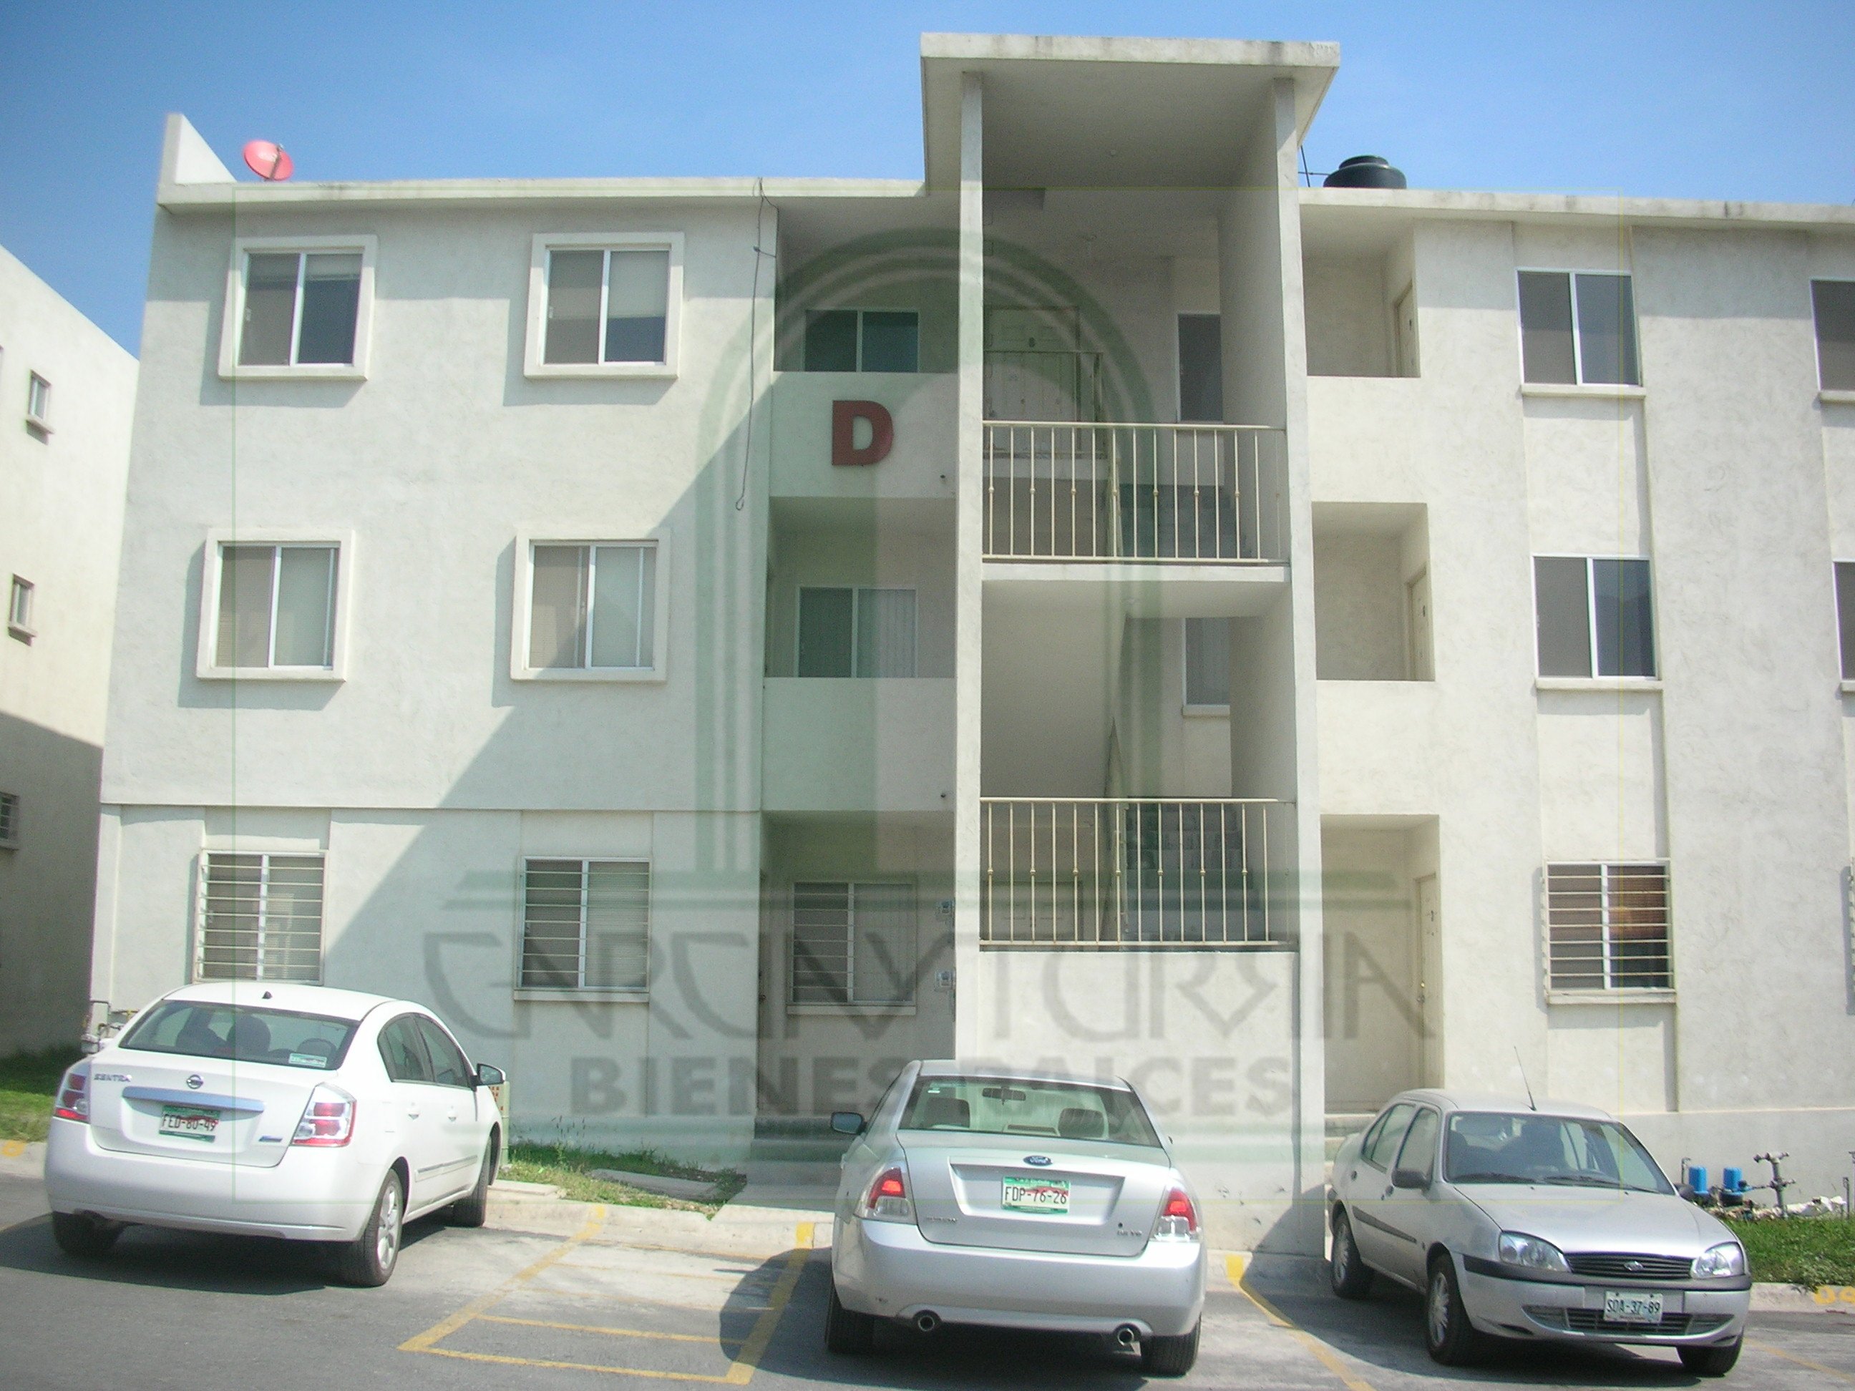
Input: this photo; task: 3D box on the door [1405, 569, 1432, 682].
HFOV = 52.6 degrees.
[{"bbox_3d":[4.710,-0.087,17.869,0.060,2.100,0.820,1,-10,-1],"label":"door"}]

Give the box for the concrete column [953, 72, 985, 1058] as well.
[{"bbox_3d":[0.306,-0.469,13.640,0.180,8.500,0.200,1,-9,-1],"label":"concrete column"}]

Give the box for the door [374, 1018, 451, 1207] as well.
[{"bbox_3d":[-3.019,2.461,10.987,0.250,1.130,1.050,7,-9,-2],"label":"door"}]

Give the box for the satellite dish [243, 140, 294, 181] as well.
[{"bbox_3d":[-6.706,-5.496,19.159,0.540,0.540,0.300,8,-26,-37],"label":"satellite dish"}]

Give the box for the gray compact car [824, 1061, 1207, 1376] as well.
[{"bbox_3d":[0.433,2.750,10.418,1.900,1.450,4.830,4,-10,0],"label":"gray compact car"}]

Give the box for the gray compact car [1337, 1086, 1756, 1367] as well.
[{"bbox_3d":[3.604,3.211,11.623,1.670,1.410,4.140,2,-10,0],"label":"gray compact car"}]

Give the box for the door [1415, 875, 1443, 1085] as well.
[{"bbox_3d":[4.344,2.605,16.250,0.090,2.050,0.820,1,-9,-1],"label":"door"}]

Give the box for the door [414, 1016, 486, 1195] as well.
[{"bbox_3d":[-3.063,2.624,12.024,0.250,1.130,1.100,7,-9,-2],"label":"door"}]

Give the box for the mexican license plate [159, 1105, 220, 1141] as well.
[{"bbox_3d":[-3.651,2.119,9.286,0.300,0.150,0.015,5,-13,-2],"label":"mexican license plate"}]

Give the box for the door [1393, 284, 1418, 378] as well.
[{"bbox_3d":[4.732,-2.918,18.355,0.060,2.100,0.820,1,-10,-1],"label":"door"}]

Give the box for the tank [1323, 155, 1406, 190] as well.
[{"bbox_3d":[4.645,-5.206,19.834,0.880,1.040,0.880,1,-10,-1],"label":"tank"}]

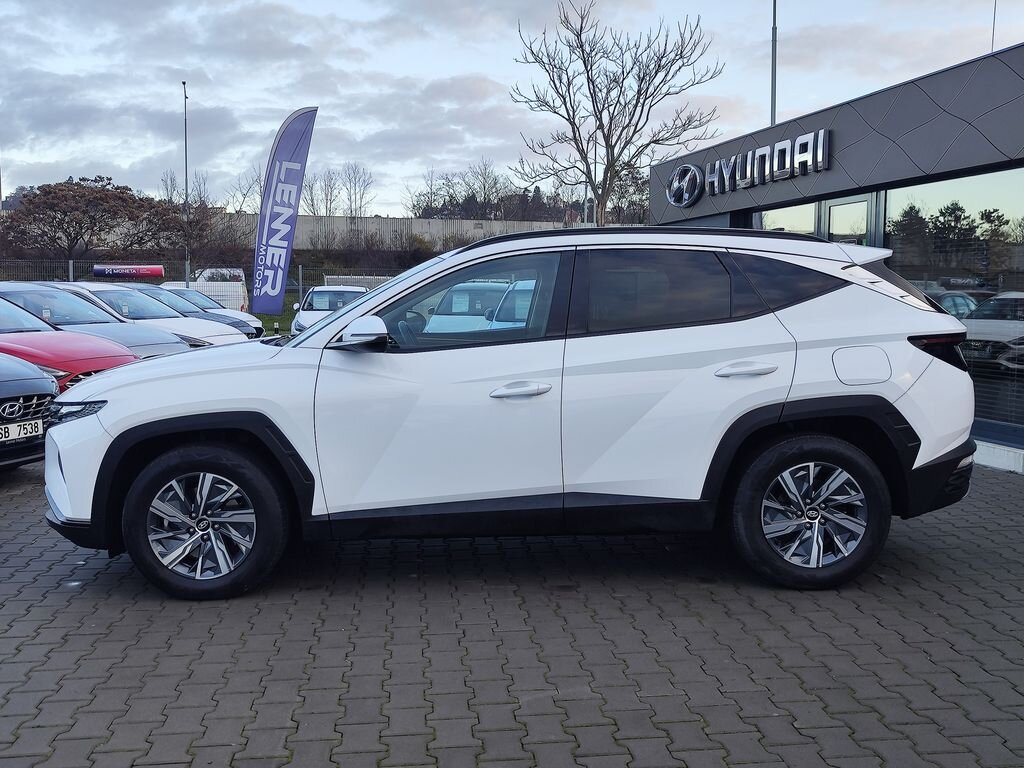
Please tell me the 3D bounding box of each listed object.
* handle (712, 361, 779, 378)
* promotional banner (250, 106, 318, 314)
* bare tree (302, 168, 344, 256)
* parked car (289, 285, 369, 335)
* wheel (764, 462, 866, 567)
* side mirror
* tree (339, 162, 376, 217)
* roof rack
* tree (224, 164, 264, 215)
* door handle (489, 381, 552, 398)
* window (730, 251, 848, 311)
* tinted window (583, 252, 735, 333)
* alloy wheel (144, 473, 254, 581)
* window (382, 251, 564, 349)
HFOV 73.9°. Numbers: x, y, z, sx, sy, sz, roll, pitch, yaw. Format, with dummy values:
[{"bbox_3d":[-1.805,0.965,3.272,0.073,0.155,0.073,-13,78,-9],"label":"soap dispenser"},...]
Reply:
[{"bbox_3d":[1.015,-0.063,2.945,0.272,0.075,0.055,-1,5,-2],"label":"handle"},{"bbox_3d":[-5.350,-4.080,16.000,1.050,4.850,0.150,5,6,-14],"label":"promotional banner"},{"bbox_3d":[-12.744,-11.595,46.000,2.840,5.950,2.840,-1,7,0],"label":"bare tree"},{"bbox_3d":[-3.634,-1.353,14.500,1.780,1.470,4.100,-2,6,-14],"label":"parked car"},{"bbox_3d":[1.345,0.578,3.105,0.470,0.470,0.170,-1,5,-2],"label":"wheel"},{"bbox_3d":[-0.612,-0.205,2.788,0.220,0.165,0.240,-1,7,-1],"label":"side mirror"},{"bbox_3d":[-10.445,-11.865,46.000,2.570,6.220,2.570,-1,7,0],"label":"tree"},{"bbox_3d":[0.609,-0.668,3.156,1.780,0.120,0.080,-1,7,-1],"label":"roof rack"},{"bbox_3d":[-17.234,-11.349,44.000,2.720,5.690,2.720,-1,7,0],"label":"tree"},{"bbox_3d":[0.038,0.020,2.895,0.265,0.060,0.055,-1,7,-1],"label":"door handle"},{"bbox_3d":[1.256,-0.466,3.090,0.510,0.260,0.080,1,-15,-8],"label":"window"},{"bbox_3d":[0.646,-0.418,2.995,0.670,0.385,0.040,-1,-16,-1],"label":"tinted window"},{"bbox_3d":[-1.343,0.604,3.026,0.465,0.465,0.190,-1,7,-1],"label":"alloy wheel"},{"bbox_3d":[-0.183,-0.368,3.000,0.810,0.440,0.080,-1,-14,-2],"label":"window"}]

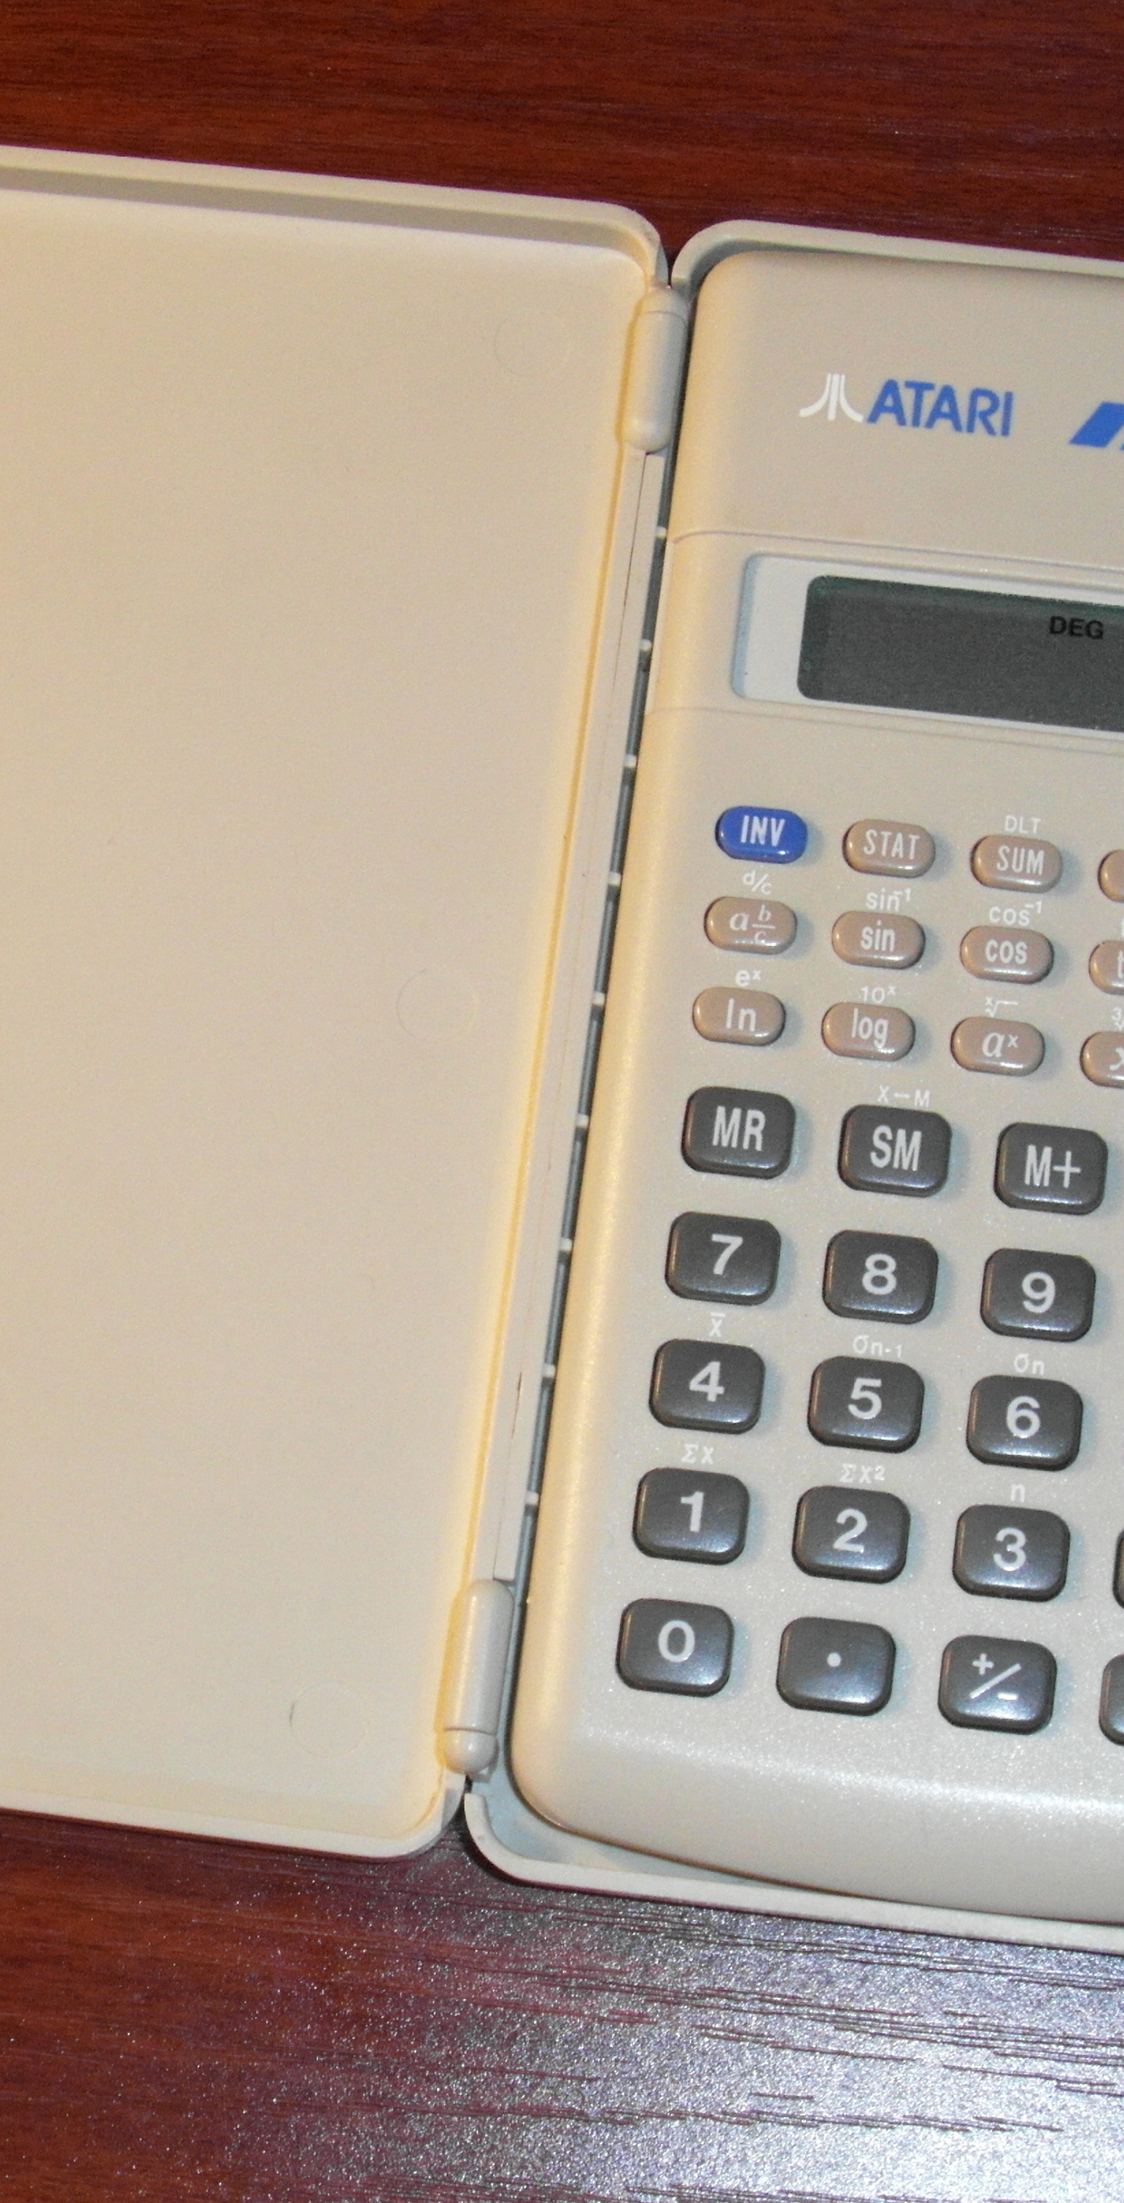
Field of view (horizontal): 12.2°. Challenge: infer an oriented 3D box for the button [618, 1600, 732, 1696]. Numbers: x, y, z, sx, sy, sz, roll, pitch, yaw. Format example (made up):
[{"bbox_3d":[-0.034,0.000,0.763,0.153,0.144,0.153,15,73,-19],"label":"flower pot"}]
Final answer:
[{"bbox_3d":[0.009,0.043,0.412,0.009,0.003,0.007,7,74,3],"label":"button"}]

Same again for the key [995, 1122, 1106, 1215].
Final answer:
[{"bbox_3d":[0.038,0.005,0.407,0.009,0.002,0.007,7,71,3],"label":"key"}]

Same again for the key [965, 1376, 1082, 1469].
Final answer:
[{"bbox_3d":[0.035,0.024,0.395,0.009,0.002,0.007,6,72,3],"label":"key"}]

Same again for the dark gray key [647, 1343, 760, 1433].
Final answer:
[{"bbox_3d":[0.011,0.023,0.418,0.009,0.003,0.007,7,74,3],"label":"dark gray key"}]

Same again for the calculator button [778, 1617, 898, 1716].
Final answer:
[{"bbox_3d":[0.020,0.042,0.390,0.009,0.002,0.007,6,72,3],"label":"calculator button"}]

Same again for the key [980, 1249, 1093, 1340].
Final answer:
[{"bbox_3d":[0.038,0.015,0.420,0.009,0.003,0.007,7,74,3],"label":"key"}]

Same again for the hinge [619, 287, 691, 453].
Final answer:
[{"bbox_3d":[0.008,-0.062,0.444,0.005,0.005,0.015,7,71,3],"label":"hinge"}]

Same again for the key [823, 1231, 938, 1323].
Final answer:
[{"bbox_3d":[0.024,0.013,0.399,0.009,0.002,0.007,6,72,3],"label":"key"}]

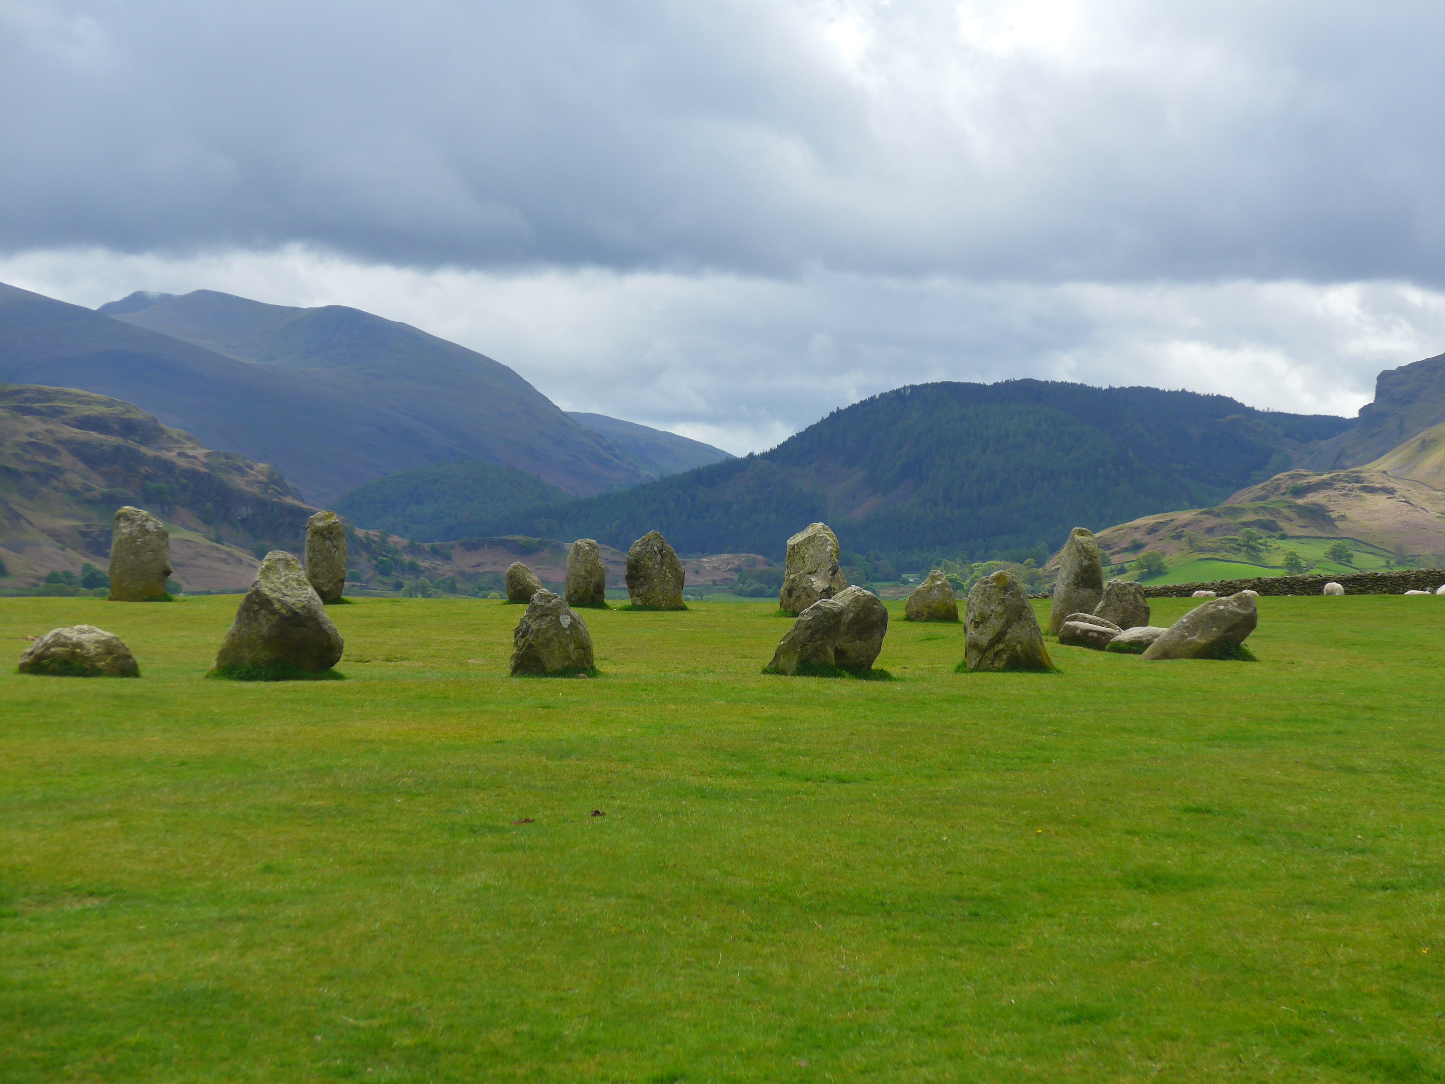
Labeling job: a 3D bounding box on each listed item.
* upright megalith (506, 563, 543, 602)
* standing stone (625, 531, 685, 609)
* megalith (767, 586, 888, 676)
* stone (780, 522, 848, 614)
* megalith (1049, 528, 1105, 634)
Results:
[{"bbox_3d":[-3.844,0.767,60.742,0.745,0.810,0.593,0,0,-4],"label":"upright megalith"},{"bbox_3d":[-1.222,0.509,56.500,1.080,1.406,0.700,0,0,-1],"label":"standing stone"},{"bbox_3d":[1.063,0.897,31.700,1.223,0.914,0.780,0,0,2],"label":"megalith"},{"bbox_3d":[1.568,0.445,53.700,1.181,1.568,0.850,0,0,2],"label":"stone"},{"bbox_3d":[5.394,0.585,47.715,0.826,1.634,0.738,0,0,6],"label":"megalith"}]

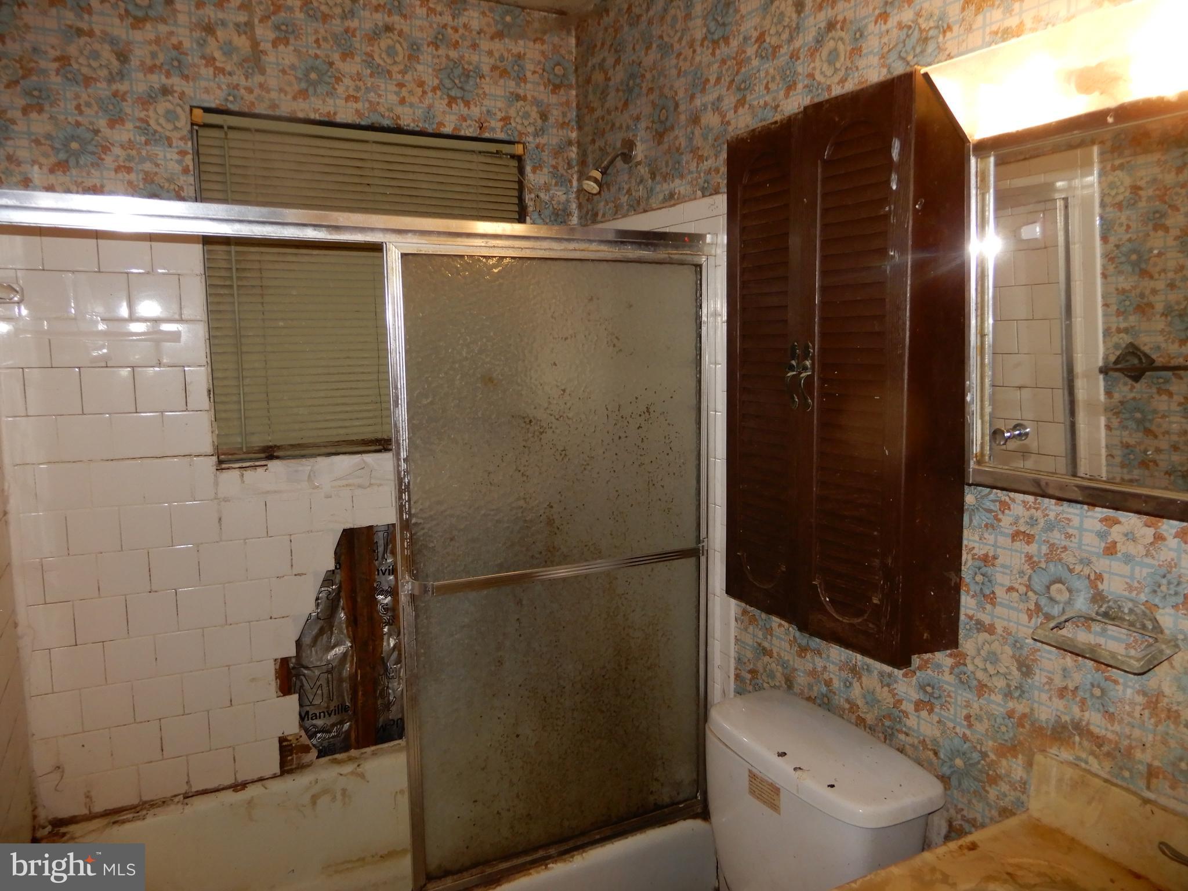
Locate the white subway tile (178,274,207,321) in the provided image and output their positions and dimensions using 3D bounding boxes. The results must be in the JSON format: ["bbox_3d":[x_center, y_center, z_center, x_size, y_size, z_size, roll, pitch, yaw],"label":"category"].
[{"bbox_3d":[-0.981,-0.361,2.008,0.052,0.108,0.009,-4,7,-28],"label":"white subway tile"}]

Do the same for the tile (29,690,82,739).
[{"bbox_3d":[-1.284,0.643,1.971,0.104,0.108,0.008,-4,8,-25],"label":"tile"}]

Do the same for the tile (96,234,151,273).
[{"bbox_3d":[-1.078,-0.452,1.896,0.108,0.108,0.009,-4,9,-25],"label":"tile"}]

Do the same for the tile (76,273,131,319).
[{"bbox_3d":[-1.141,-0.346,1.912,0.108,0.108,0.008,-4,8,-25],"label":"tile"}]

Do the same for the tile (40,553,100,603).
[{"bbox_3d":[-1.234,0.313,1.945,0.108,0.108,0.009,-4,7,-25],"label":"tile"}]

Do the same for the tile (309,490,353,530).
[{"bbox_3d":[-0.683,0.171,2.163,0.107,0.107,0.010,-3,8,-24],"label":"tile"}]

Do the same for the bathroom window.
[{"bbox_3d":[-0.575,-0.398,2.168,0.818,0.838,0.080,-4,9,-25],"label":"bathroom window"}]

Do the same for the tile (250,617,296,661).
[{"bbox_3d":[-0.831,0.502,2.139,0.107,0.107,0.010,-3,8,-24],"label":"tile"}]

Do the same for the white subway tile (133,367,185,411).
[{"bbox_3d":[-1.041,-0.135,1.986,0.108,0.108,0.008,-4,8,-25],"label":"white subway tile"}]

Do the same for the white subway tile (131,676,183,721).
[{"bbox_3d":[-1.092,0.630,2.057,0.108,0.108,0.009,-4,7,-28],"label":"white subway tile"}]

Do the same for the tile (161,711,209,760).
[{"bbox_3d":[-1.041,0.736,2.095,0.108,0.108,0.009,-4,7,-28],"label":"tile"}]

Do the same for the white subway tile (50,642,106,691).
[{"bbox_3d":[-1.228,0.527,1.962,0.108,0.108,0.009,-4,9,-25],"label":"white subway tile"}]

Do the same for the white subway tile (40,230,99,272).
[{"bbox_3d":[-1.176,-0.446,1.851,0.108,0.108,0.009,-4,9,-25],"label":"white subway tile"}]

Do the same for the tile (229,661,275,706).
[{"bbox_3d":[-0.898,0.622,2.162,0.108,0.108,0.009,-4,7,-27],"label":"tile"}]

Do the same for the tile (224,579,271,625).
[{"bbox_3d":[-0.889,0.400,2.115,0.108,0.108,0.009,-4,7,-25],"label":"tile"}]

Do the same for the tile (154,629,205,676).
[{"bbox_3d":[-1.043,0.521,2.075,0.108,0.108,0.009,-4,7,-27],"label":"tile"}]

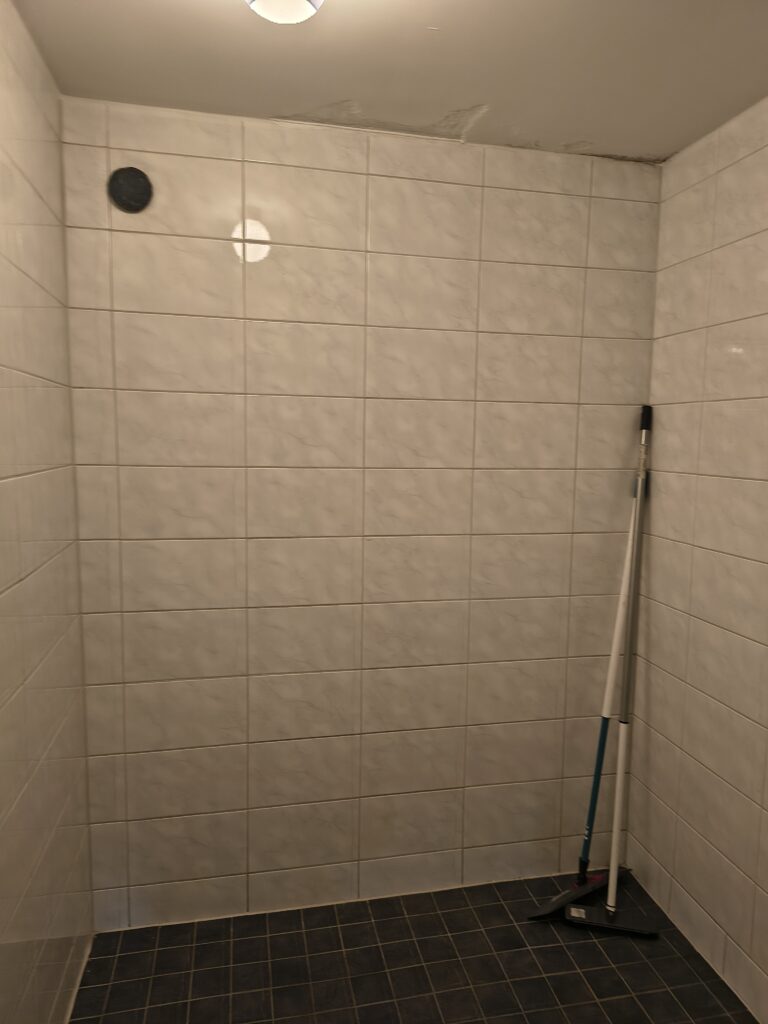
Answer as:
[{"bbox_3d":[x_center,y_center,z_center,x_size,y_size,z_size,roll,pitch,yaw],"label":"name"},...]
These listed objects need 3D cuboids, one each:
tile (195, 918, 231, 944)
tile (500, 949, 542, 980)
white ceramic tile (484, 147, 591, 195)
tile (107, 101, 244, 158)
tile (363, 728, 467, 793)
[{"bbox_3d":[-0.486,1.206,2.037,0.098,0.010,0.098,-1,6,-12],"label":"tile"},{"bbox_3d":[0.364,1.220,1.905,0.097,0.009,0.097,0,6,-12],"label":"tile"},{"bbox_3d":[0.444,-0.983,2.054,0.330,0.112,0.010,0,7,-13],"label":"white ceramic tile"},{"bbox_3d":[-0.531,-0.976,1.835,0.330,0.114,0.010,0,7,-13],"label":"tile"},{"bbox_3d":[0.090,0.764,2.175,0.330,0.197,0.009,-1,7,-13],"label":"tile"}]

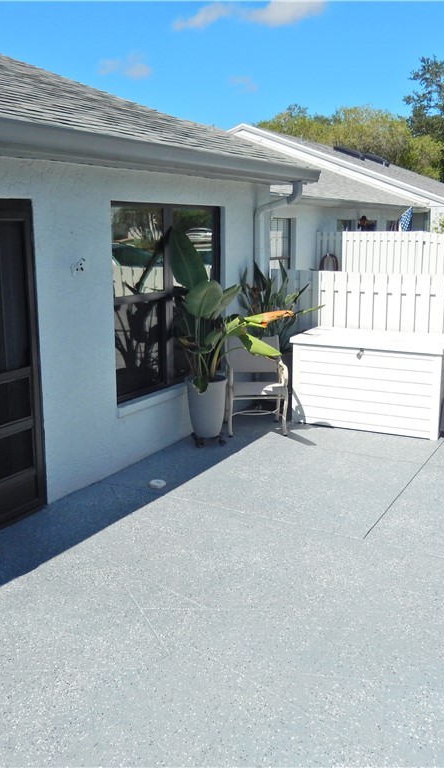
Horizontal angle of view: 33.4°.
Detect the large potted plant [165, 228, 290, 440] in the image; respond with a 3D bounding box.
[{"bbox_3d":[0.121,-0.462,6.718,0.900,1.970,0.820,7,14,28],"label":"large potted plant"}]

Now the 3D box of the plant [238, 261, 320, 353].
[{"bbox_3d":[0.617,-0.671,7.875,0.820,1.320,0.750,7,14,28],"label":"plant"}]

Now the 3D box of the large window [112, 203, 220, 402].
[{"bbox_3d":[-0.450,-0.775,6.535,0.100,1.580,1.790,7,14,28],"label":"large window"}]

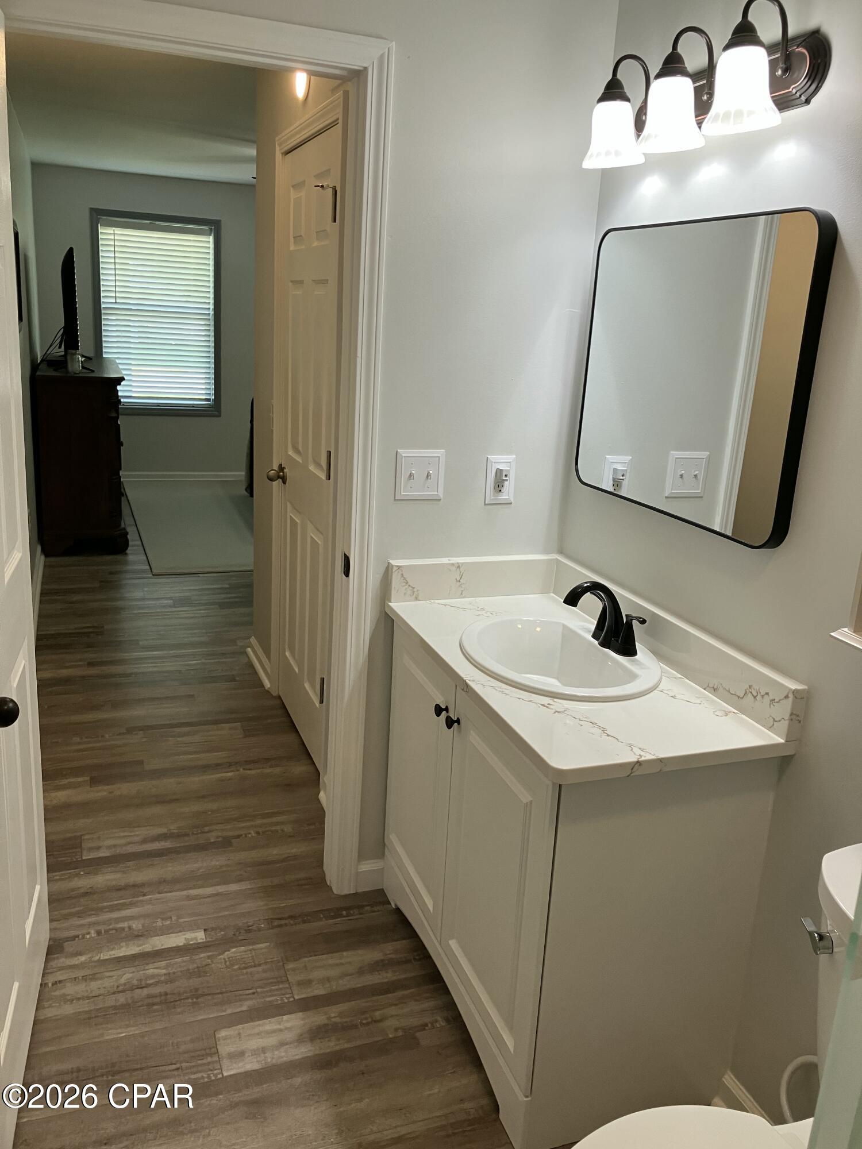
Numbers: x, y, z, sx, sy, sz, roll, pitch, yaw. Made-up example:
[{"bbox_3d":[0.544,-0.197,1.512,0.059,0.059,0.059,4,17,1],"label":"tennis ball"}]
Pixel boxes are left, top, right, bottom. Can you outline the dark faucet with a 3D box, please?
[{"bbox_3d":[0.365,0.089,2.064,0.168,0.158,0.200,-3,17,-20],"label":"dark faucet"}]

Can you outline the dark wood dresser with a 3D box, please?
[{"bbox_3d":[-2.346,-0.858,6.266,0.482,1.077,1.656,-3,17,-20],"label":"dark wood dresser"}]

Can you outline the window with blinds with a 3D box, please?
[{"bbox_3d":[-2.218,-2.114,7.652,0.958,1.566,0.060,-3,17,-20],"label":"window with blinds"}]

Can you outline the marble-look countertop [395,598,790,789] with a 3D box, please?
[{"bbox_3d":[0.279,0.202,2.047,0.503,0.029,0.933,-3,17,-20],"label":"marble-look countertop"}]

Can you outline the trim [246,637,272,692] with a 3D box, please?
[{"bbox_3d":[-0.755,0.377,4.103,0.034,0.085,0.479,-3,17,-20],"label":"trim"}]

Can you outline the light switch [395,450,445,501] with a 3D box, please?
[{"bbox_3d":[-0.024,-0.245,2.305,0.123,0.125,0.016,-3,17,-20],"label":"light switch"}]

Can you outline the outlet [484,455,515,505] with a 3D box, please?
[{"bbox_3d":[0.181,-0.240,2.386,0.078,0.126,0.016,-3,17,-20],"label":"outlet"}]

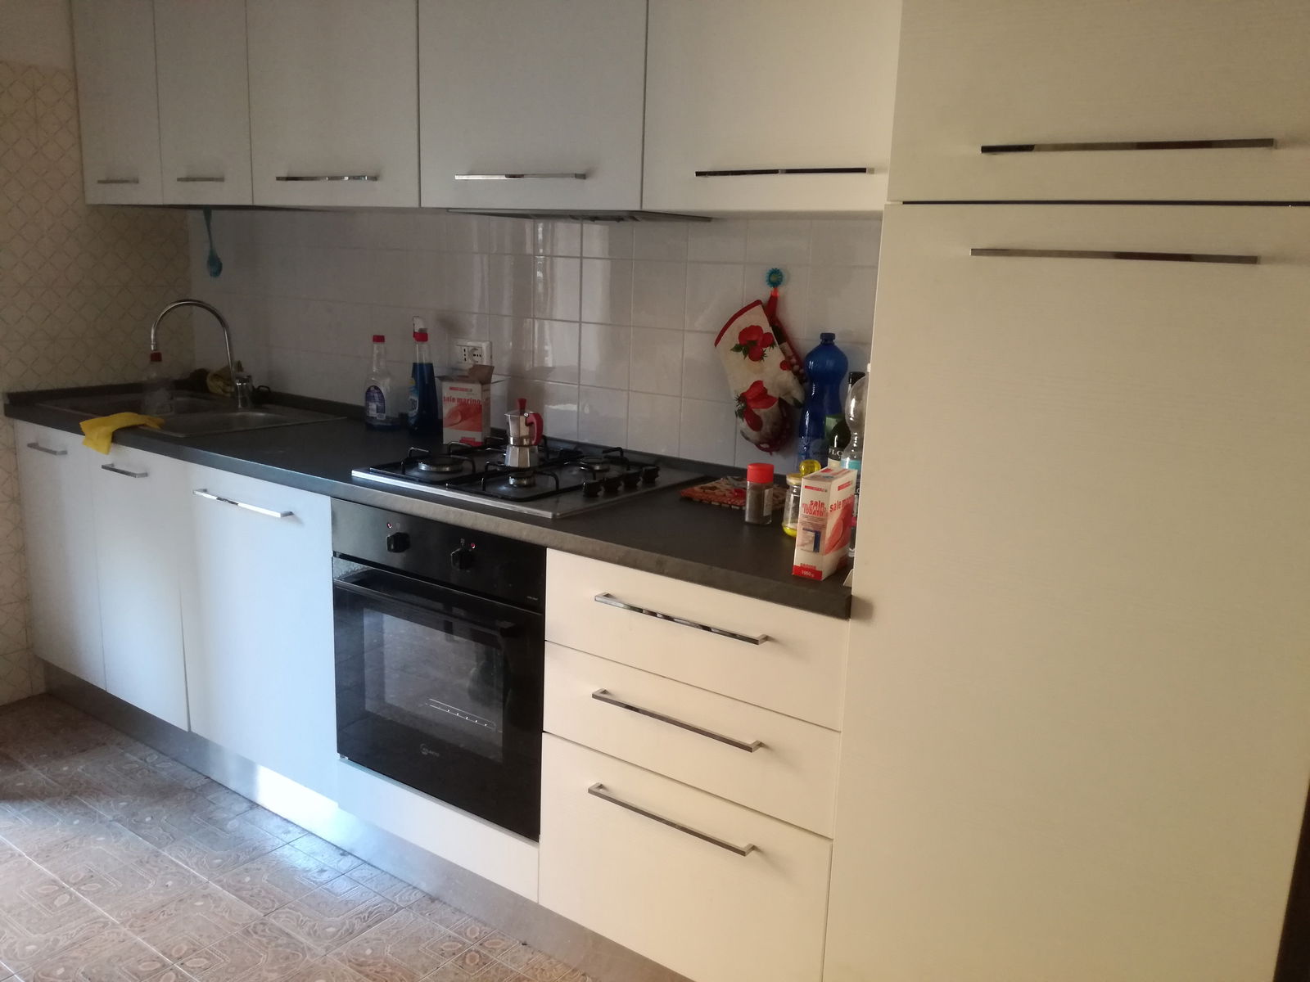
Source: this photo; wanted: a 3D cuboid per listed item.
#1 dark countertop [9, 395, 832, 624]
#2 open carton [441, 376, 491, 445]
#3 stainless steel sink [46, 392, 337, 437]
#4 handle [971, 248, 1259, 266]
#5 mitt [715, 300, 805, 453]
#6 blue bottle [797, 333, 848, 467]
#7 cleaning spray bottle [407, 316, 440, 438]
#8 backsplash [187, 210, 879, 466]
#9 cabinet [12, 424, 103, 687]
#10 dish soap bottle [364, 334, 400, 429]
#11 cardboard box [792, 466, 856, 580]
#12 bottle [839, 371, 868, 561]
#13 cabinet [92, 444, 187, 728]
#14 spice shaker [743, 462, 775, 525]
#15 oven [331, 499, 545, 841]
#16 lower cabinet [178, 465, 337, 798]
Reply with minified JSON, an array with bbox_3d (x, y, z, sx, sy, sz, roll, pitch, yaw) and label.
[{"bbox_3d":[-0.629,-0.077,2.463,2.638,0.041,0.607,11,15,33],"label":"dark countertop"},{"bbox_3d":[-0.483,-0.203,2.629,0.108,0.167,0.056,6,13,15],"label":"open carton"},{"bbox_3d":[-1.352,-0.160,2.972,0.780,0.150,0.500,11,15,33],"label":"stainless steel sink"},{"bbox_3d":[0.557,-0.289,1.259,0.328,0.011,0.034,11,15,33],"label":"handle"},{"bbox_3d":[0.220,-0.245,2.187,0.208,0.313,0.065,11,15,33],"label":"mitt"},{"bbox_3d":[0.329,-0.141,2.035,0.088,0.340,0.088,11,15,33],"label":"blue bottle"},{"bbox_3d":[-0.617,-0.303,2.730,0.068,0.306,0.088,-9,17,-43],"label":"cleaning spray bottle"},{"bbox_3d":[-0.454,-0.435,2.655,2.605,0.528,0.020,11,15,33],"label":"backsplash"},{"bbox_3d":[-1.546,0.132,3.150,0.400,0.735,0.560,11,15,33],"label":"cabinet"},{"bbox_3d":[-0.732,-0.293,2.754,0.088,0.250,0.064,8,14,26],"label":"dish soap bottle"},{"bbox_3d":[0.265,0.049,1.585,0.048,0.152,0.115,9,14,29],"label":"cardboard box"},{"bbox_3d":[0.348,-0.049,1.671,0.086,0.314,0.086,11,15,33],"label":"bottle"},{"bbox_3d":[-1.215,0.195,2.934,0.400,0.735,0.560,11,15,33],"label":"cabinet"},{"bbox_3d":[0.193,0.006,1.880,0.047,0.106,0.047,2,12,0],"label":"spice shaker"},{"bbox_3d":[-0.314,0.308,2.273,0.597,0.598,0.550,11,15,33],"label":"oven"},{"bbox_3d":[-0.801,0.273,2.664,0.600,0.735,0.560,11,15,33],"label":"lower cabinet"}]

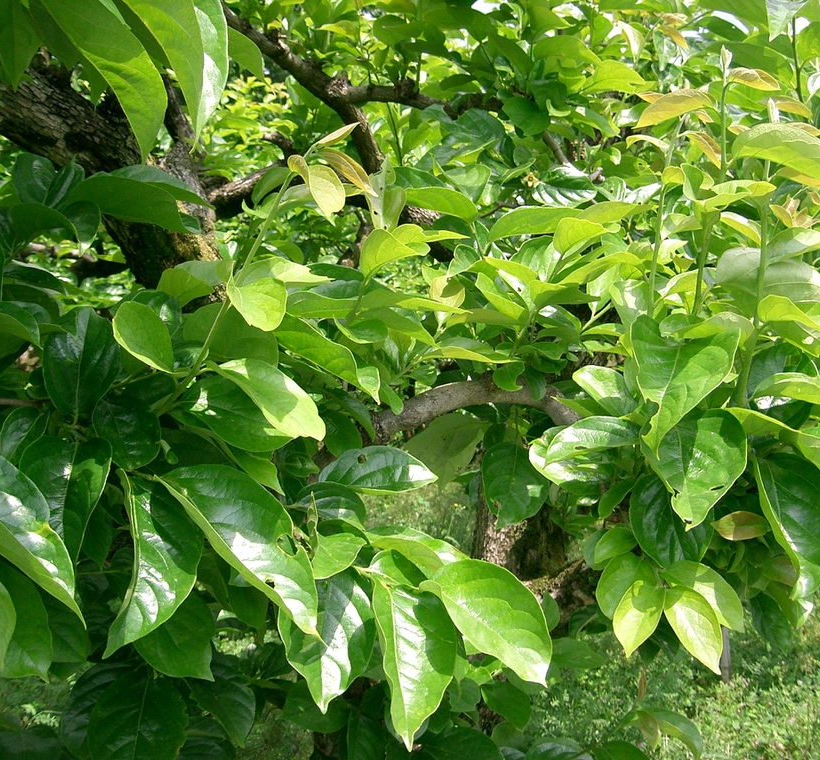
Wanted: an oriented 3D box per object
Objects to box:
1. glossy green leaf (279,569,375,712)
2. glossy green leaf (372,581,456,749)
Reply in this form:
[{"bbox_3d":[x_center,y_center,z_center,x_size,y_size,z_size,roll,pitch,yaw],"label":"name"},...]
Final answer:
[{"bbox_3d":[-0.070,0.215,0.980,0.082,0.136,0.025,3,-24,8],"label":"glossy green leaf"},{"bbox_3d":[0.003,0.229,0.930,0.072,0.142,0.030,-13,-20,21],"label":"glossy green leaf"}]

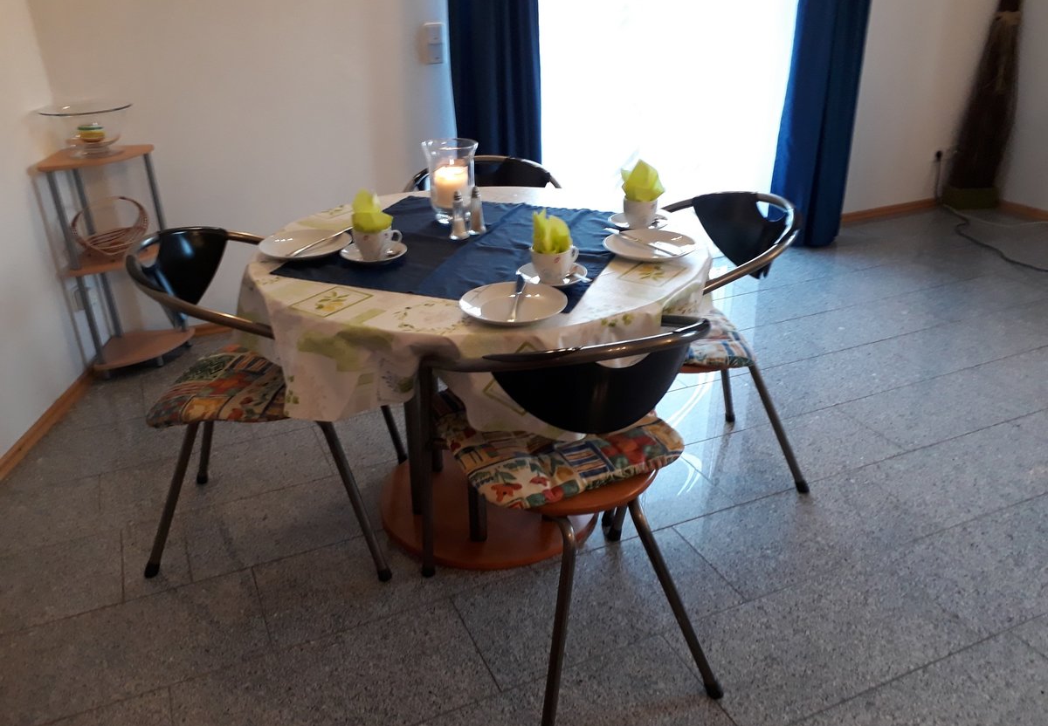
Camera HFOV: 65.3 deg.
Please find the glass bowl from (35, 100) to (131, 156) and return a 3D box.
[{"bbox_3d":[-1.449,-0.773,2.724,0.290,0.145,0.290,-14,29,-24],"label":"glass bowl"}]

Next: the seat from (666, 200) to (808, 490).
[{"bbox_3d":[0.425,-0.038,2.146,0.585,0.780,0.540,-8,27,-14],"label":"seat"}]

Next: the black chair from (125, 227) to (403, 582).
[{"bbox_3d":[-0.638,0.060,2.009,0.590,0.790,0.530,-2,26,-3],"label":"black chair"}]

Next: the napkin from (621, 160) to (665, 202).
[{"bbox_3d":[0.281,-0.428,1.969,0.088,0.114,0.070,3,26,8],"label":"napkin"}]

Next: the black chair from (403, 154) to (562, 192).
[{"bbox_3d":[-0.116,-0.195,2.502,0.530,0.790,0.590,-3,27,-4],"label":"black chair"}]

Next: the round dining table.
[{"bbox_3d":[-0.090,0.039,2.067,1.090,0.728,1.090,-1,26,0],"label":"round dining table"}]

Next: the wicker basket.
[{"bbox_3d":[-1.444,-0.474,2.854,0.250,0.200,0.180,-12,29,-21],"label":"wicker basket"}]

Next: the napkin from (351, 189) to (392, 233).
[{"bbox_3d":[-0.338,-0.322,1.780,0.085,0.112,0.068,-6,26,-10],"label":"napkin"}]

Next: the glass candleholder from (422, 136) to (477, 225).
[{"bbox_3d":[-0.184,-0.459,2.071,0.141,0.193,0.141,-1,26,0],"label":"glass candleholder"}]

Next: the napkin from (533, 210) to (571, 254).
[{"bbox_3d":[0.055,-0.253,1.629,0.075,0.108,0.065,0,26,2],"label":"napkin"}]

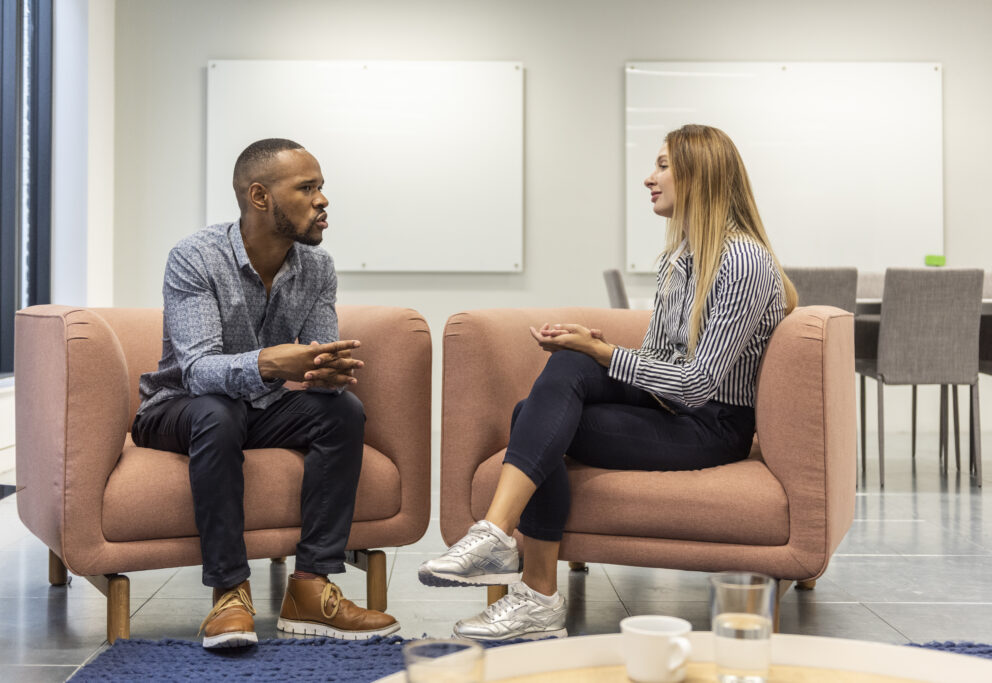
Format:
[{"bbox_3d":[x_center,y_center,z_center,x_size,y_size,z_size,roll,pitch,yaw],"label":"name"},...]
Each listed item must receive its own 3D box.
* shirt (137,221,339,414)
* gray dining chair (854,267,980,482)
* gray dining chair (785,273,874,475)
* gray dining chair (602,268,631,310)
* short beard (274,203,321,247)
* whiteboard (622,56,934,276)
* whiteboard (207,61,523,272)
[{"bbox_3d":[-0.630,-0.055,2.910,0.440,0.460,0.450,-1,2,-30],"label":"shirt"},{"bbox_3d":[1.755,0.147,5.020,0.420,0.880,0.540,0,2,0],"label":"gray dining chair"},{"bbox_3d":[1.250,0.147,5.020,0.420,0.880,0.540,0,2,0],"label":"gray dining chair"},{"bbox_3d":[0.770,0.137,5.320,0.540,0.880,0.420,0,2,0],"label":"gray dining chair"},{"bbox_3d":[-0.441,-0.263,2.710,0.090,0.100,0.135,1,2,24],"label":"short beard"},{"bbox_3d":[1.639,-0.992,6.790,1.800,1.200,0.030,0,2,0],"label":"whiteboard"},{"bbox_3d":[-0.745,-0.997,6.790,1.800,1.200,0.030,0,2,0],"label":"whiteboard"}]

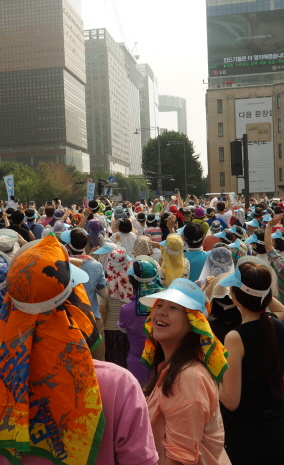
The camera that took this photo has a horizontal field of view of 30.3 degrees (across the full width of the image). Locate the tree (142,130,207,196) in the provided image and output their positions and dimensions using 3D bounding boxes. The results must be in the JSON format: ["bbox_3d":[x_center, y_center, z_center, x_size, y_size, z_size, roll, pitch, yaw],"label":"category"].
[{"bbox_3d":[5.888,-10.587,95.000,12.000,15.400,12.000,-2,3,0],"label":"tree"}]

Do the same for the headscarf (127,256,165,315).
[{"bbox_3d":[0.042,0.425,4.050,0.230,0.440,0.250,-4,3,-33],"label":"headscarf"}]

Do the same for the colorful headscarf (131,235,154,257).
[{"bbox_3d":[0.018,0.168,6.300,0.230,0.270,0.240,-4,3,-30],"label":"colorful headscarf"}]

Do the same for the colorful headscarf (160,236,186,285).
[{"bbox_3d":[0.351,0.302,5.750,0.210,0.520,0.250,-4,3,-32],"label":"colorful headscarf"}]

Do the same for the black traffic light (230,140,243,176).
[{"bbox_3d":[2.973,-2.344,16.500,0.360,1.070,0.280,-2,3,8],"label":"black traffic light"}]

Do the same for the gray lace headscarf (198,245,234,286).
[{"bbox_3d":[0.639,0.300,4.500,0.290,0.370,0.270,-2,3,8],"label":"gray lace headscarf"}]

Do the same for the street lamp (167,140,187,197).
[{"bbox_3d":[5.355,-7.645,78.000,2.700,11.200,0.450,-2,3,0],"label":"street lamp"}]

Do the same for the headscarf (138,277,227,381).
[{"bbox_3d":[0.164,0.378,2.020,0.280,0.360,0.250,0,4,38],"label":"headscarf"}]

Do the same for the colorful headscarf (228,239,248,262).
[{"bbox_3d":[1.098,0.217,6.000,0.220,0.300,0.190,0,3,38],"label":"colorful headscarf"}]

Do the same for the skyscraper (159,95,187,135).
[{"bbox_3d":[32.065,-90.301,590.000,42.000,131.000,45.000,-2,3,10],"label":"skyscraper"}]

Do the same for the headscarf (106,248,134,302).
[{"bbox_3d":[-0.217,0.445,5.300,0.250,0.520,0.260,-1,3,21],"label":"headscarf"}]

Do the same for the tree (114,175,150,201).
[{"bbox_3d":[-2.989,-11.888,165.000,11.500,12.000,11.000,-2,3,0],"label":"tree"}]

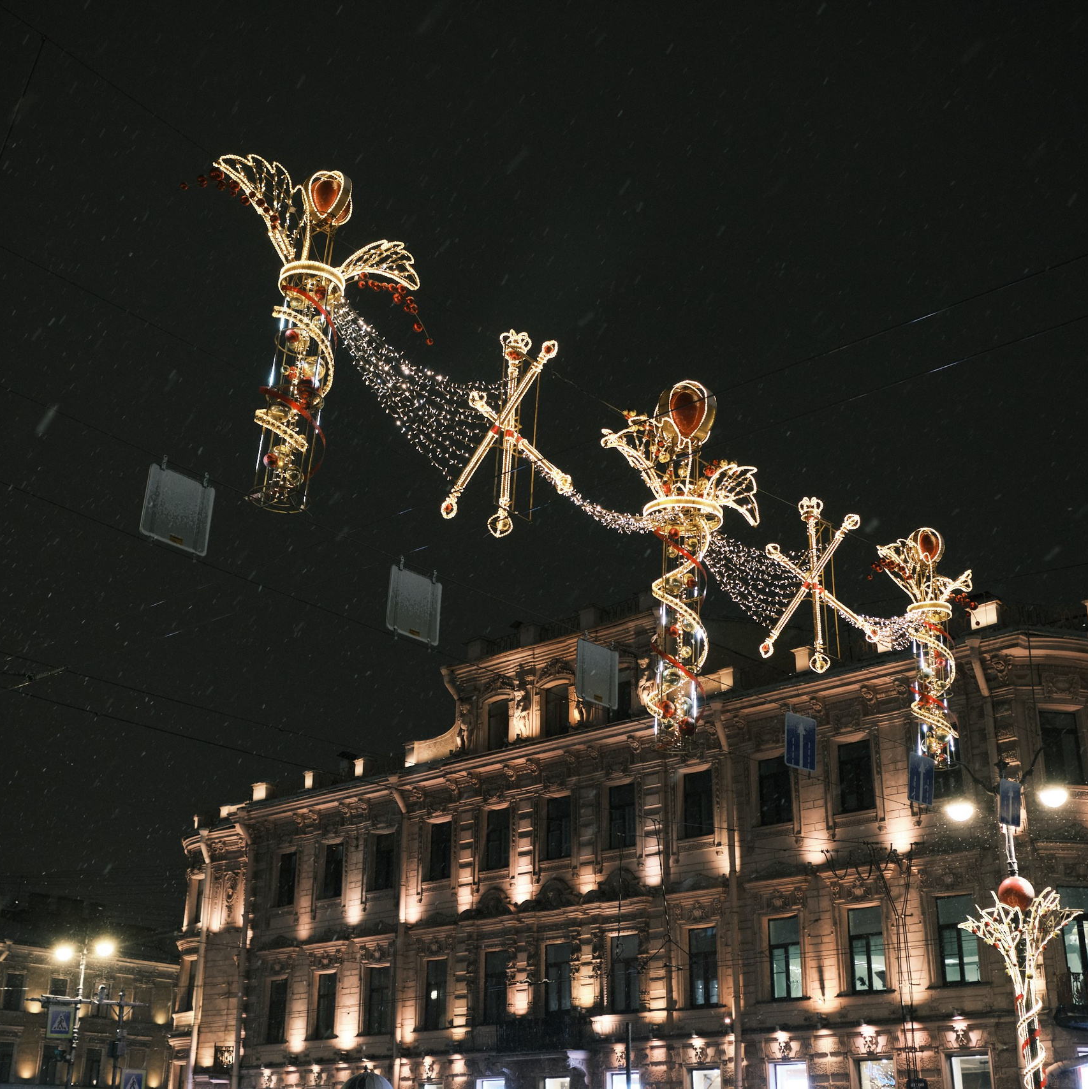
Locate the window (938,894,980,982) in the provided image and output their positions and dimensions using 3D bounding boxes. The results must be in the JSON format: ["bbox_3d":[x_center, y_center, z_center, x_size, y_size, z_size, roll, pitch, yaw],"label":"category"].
[{"bbox_3d":[10.107,9.607,38.617,1.027,2.062,0.200,-18,-29,38],"label":"window"}]

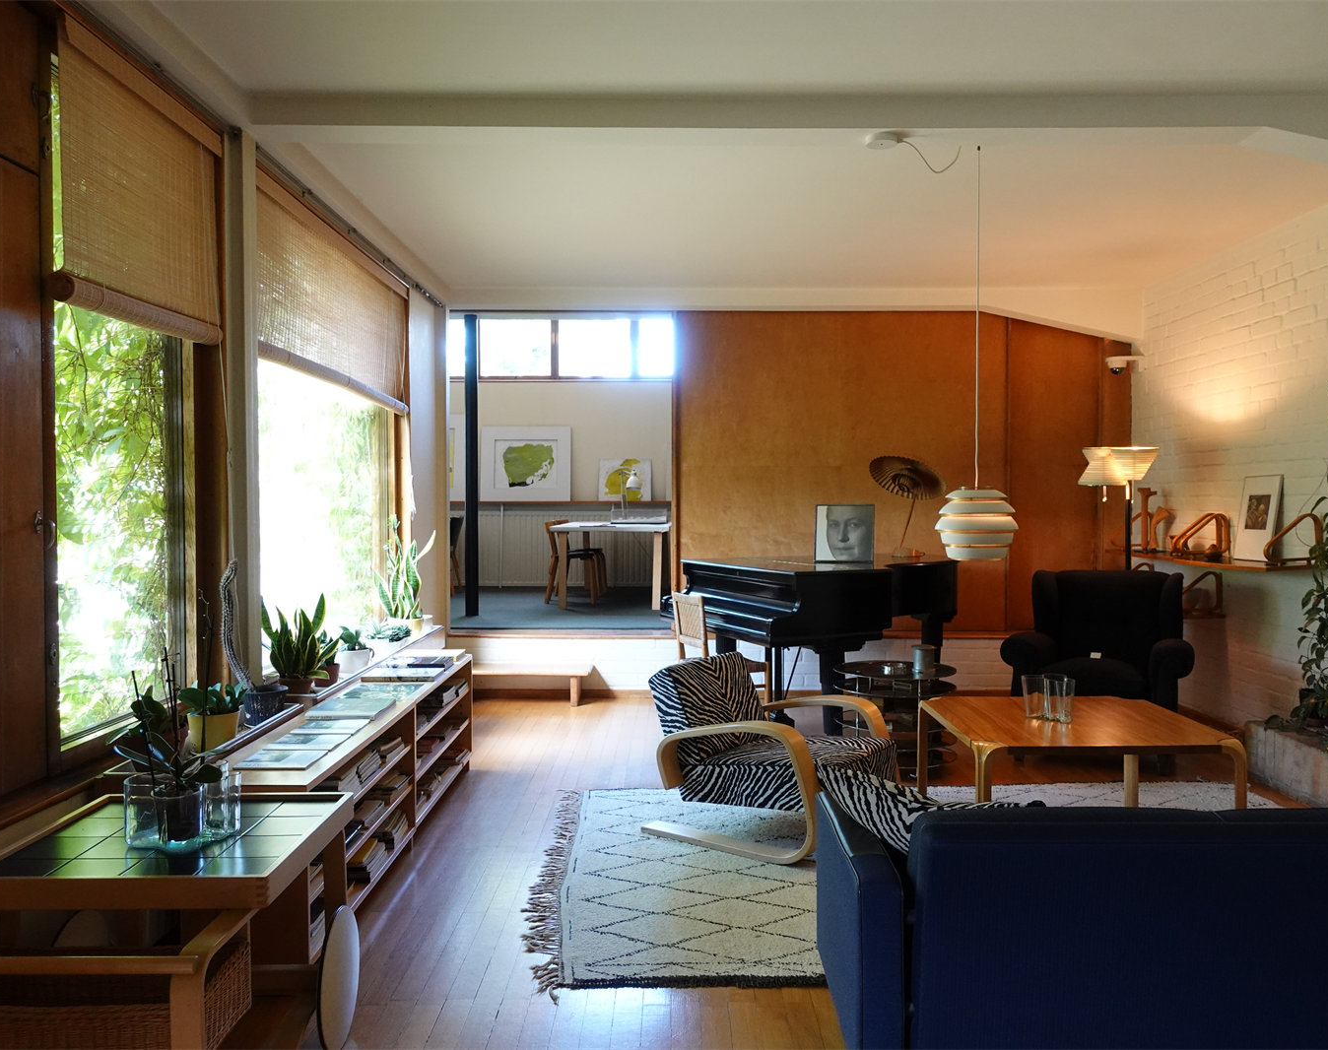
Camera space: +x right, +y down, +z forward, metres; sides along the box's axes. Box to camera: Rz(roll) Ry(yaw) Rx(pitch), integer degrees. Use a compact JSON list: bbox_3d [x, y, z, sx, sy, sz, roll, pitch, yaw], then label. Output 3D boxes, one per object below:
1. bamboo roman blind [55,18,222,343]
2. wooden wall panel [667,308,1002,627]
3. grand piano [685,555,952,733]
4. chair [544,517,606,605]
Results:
[{"bbox_3d":[-1.543,-0.976,3.177,0.085,0.740,0.980,0,1,0],"label":"bamboo roman blind"},{"bbox_3d":[1.279,-0.386,7.563,2.391,2.301,0.060,0,2,0],"label":"wooden wall panel"},{"bbox_3d":[1.176,0.743,6.743,1.932,1.007,1.450,-1,2,-21],"label":"grand piano"},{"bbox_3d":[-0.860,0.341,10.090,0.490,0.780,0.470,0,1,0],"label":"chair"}]

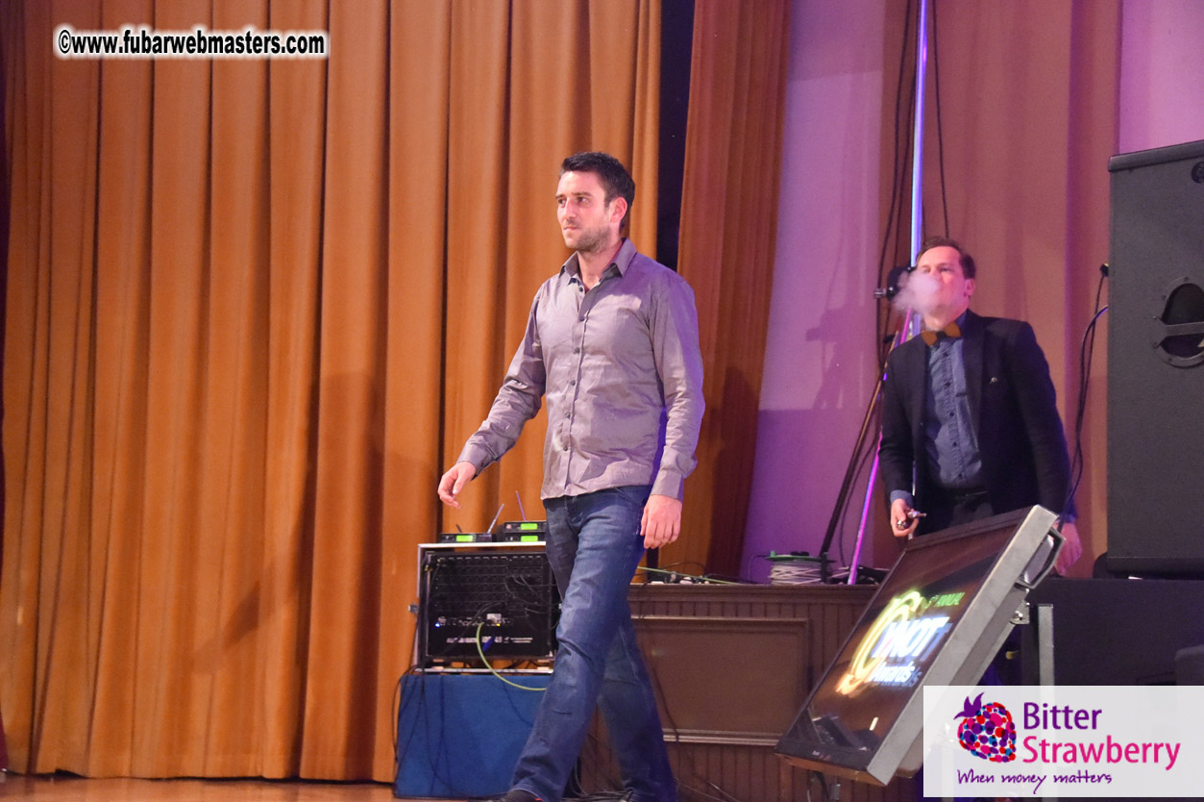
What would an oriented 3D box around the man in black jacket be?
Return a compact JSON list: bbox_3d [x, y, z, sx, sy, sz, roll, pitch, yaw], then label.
[{"bbox_3d":[1.180,0.360,6.470,0.560,1.770,0.400,-2,-7,28],"label":"man in black jacket"}]

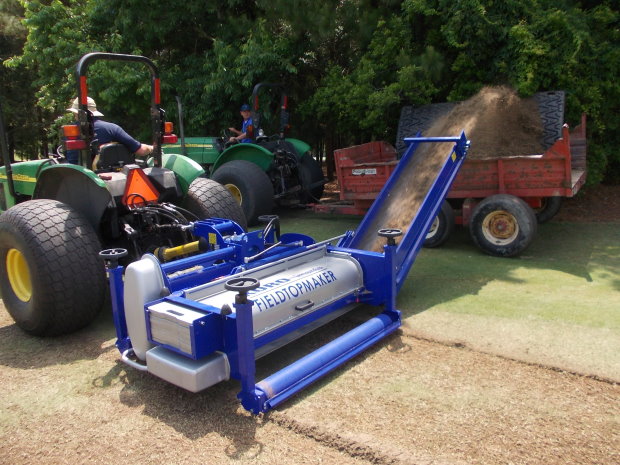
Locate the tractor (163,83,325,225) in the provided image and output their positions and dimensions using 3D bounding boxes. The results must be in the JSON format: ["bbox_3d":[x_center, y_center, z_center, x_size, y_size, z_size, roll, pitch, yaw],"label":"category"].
[{"bbox_3d":[-1.564,-1.569,9.881,3.600,2.540,2.000,5,14,32],"label":"tractor"}]

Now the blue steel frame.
[{"bbox_3d":[-0.085,-0.043,4.493,1.850,1.580,3.500,7,15,38],"label":"blue steel frame"}]

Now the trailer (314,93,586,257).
[{"bbox_3d":[1.743,-1.013,7.841,4.350,2.060,2.000,4,15,35],"label":"trailer"}]

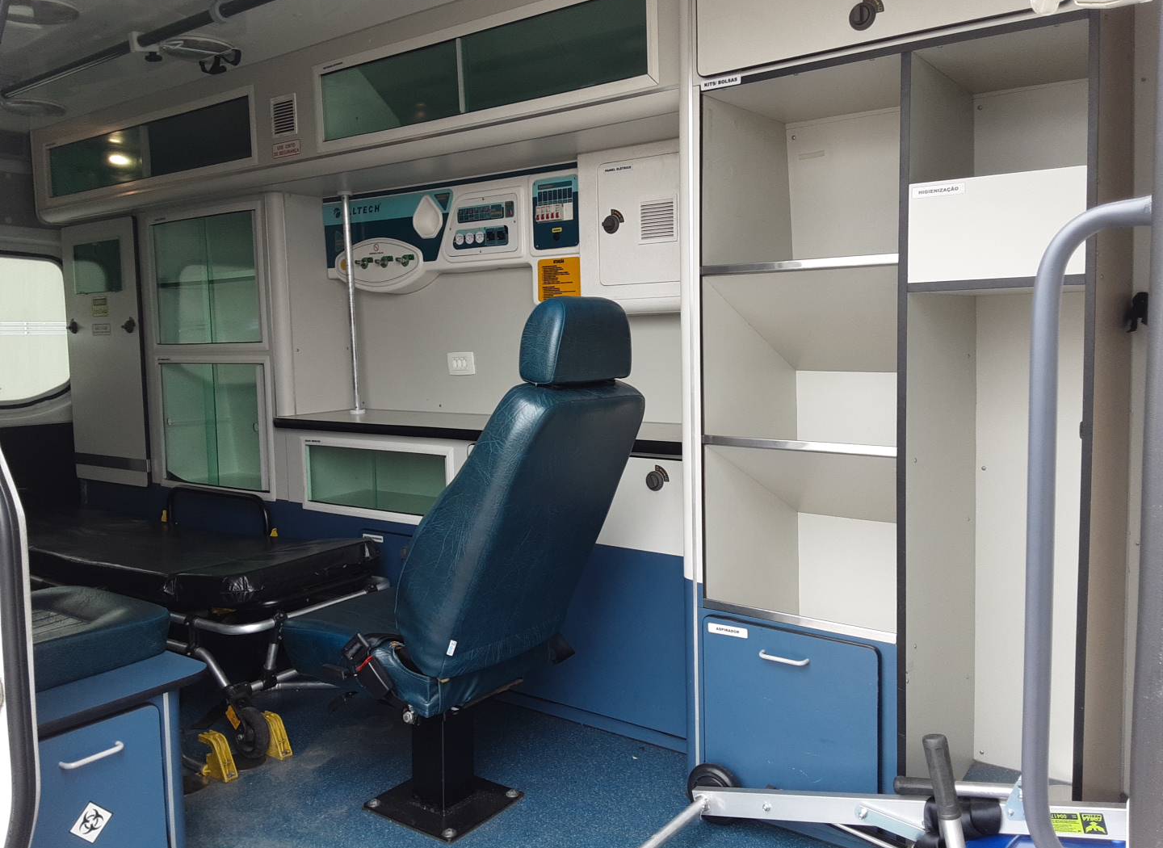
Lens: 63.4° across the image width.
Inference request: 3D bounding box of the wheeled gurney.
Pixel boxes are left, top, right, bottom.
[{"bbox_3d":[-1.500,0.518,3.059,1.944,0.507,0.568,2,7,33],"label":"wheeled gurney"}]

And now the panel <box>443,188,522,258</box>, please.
[{"bbox_3d":[-0.302,-0.627,2.981,0.311,0.207,0.071,3,7,36],"label":"panel"}]

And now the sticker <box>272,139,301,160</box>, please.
[{"bbox_3d":[-0.906,-0.843,2.891,0.131,0.044,0.006,3,7,36],"label":"sticker"}]

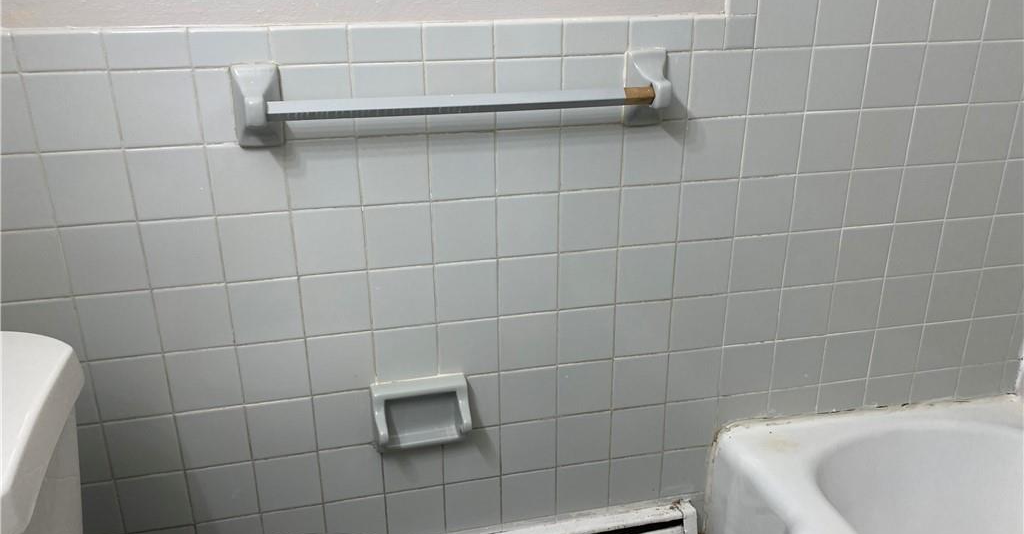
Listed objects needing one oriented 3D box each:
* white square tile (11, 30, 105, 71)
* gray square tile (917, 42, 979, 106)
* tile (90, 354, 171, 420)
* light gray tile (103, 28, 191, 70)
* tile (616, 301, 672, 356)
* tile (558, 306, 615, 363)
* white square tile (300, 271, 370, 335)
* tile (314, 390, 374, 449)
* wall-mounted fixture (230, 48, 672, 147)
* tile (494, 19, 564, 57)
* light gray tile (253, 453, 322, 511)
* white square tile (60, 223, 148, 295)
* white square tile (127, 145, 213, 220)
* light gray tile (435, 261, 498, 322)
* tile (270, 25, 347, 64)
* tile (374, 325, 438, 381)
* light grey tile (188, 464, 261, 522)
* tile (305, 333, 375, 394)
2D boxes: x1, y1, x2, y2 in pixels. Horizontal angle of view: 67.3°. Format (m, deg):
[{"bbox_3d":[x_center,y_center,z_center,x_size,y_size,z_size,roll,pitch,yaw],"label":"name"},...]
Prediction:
[{"bbox_3d":[-0.610,-0.294,1.046,0.108,0.055,0.009,-5,21,-13],"label":"white square tile"},{"bbox_3d":[0.774,-0.343,1.371,0.108,0.108,0.010,-5,22,-12],"label":"gray square tile"},{"bbox_3d":[-0.610,0.192,1.237,0.108,0.108,0.008,-5,22,-12],"label":"tile"},{"bbox_3d":[-0.508,-0.304,1.071,0.108,0.057,0.008,-5,22,-12],"label":"light gray tile"},{"bbox_3d":[0.241,0.113,1.419,0.108,0.108,0.009,-5,21,-13],"label":"tile"},{"bbox_3d":[0.138,0.124,1.394,0.108,0.108,0.008,-5,22,-12],"label":"tile"},{"bbox_3d":[-0.290,0.061,1.265,0.108,0.108,0.008,-5,22,-12],"label":"white square tile"},{"bbox_3d":[-0.288,0.265,1.344,0.101,0.108,0.008,-5,22,-12],"label":"tile"},{"bbox_3d":[-0.070,-0.249,1.153,0.668,0.119,0.073,-5,22,-12],"label":"wall-mounted fixture"},{"bbox_3d":[0.025,-0.353,1.189,0.108,0.055,0.009,-5,21,-13],"label":"tile"},{"bbox_3d":[-0.396,0.379,1.362,0.108,0.108,0.010,-5,21,-12],"label":"light gray tile"},{"bbox_3d":[-0.614,-0.013,1.163,0.108,0.108,0.009,-5,22,-12],"label":"white square tile"},{"bbox_3d":[-0.502,-0.124,1.137,0.108,0.108,0.009,-5,21,-13],"label":"white square tile"},{"bbox_3d":[-0.078,0.040,1.312,0.108,0.108,0.010,-5,22,-12],"label":"light gray tile"},{"bbox_3d":[-0.295,-0.324,1.119,0.108,0.054,0.010,-5,21,-12],"label":"tile"},{"bbox_3d":[-0.181,0.153,1.328,0.108,0.108,0.010,-5,21,-12],"label":"tile"},{"bbox_3d":[-0.501,0.387,1.339,0.108,0.108,0.010,-5,22,-12],"label":"light grey tile"},{"bbox_3d":[-0.288,0.162,1.308,0.108,0.108,0.009,-5,22,-12],"label":"tile"}]

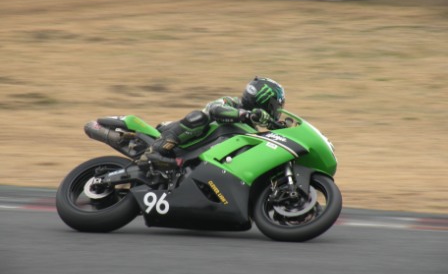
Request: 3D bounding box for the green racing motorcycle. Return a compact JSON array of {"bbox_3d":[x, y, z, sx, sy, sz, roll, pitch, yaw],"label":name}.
[{"bbox_3d":[-0.101,0.244,22.949,2.030,0.680,1.110,2,47,21],"label":"green racing motorcycle"}]

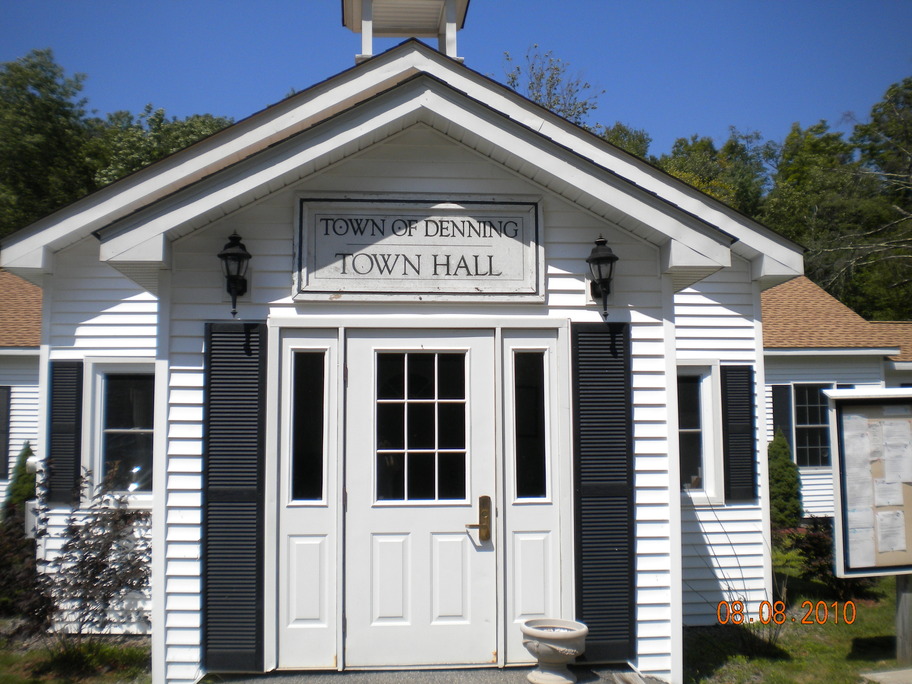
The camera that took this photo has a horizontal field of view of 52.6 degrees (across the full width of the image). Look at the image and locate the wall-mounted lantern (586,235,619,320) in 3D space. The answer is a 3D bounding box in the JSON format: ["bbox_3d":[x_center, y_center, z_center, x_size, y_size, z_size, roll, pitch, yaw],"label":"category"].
[{"bbox_3d":[0.884,-0.390,5.557,0.195,0.524,0.210,0,-4,-3],"label":"wall-mounted lantern"}]

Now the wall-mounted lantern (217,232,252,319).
[{"bbox_3d":[-1.300,-0.399,5.431,0.203,0.524,0.210,0,-4,-3],"label":"wall-mounted lantern"}]

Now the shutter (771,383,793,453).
[{"bbox_3d":[6.116,1.599,17.209,0.373,1.591,0.045,0,-4,-3],"label":"shutter"}]

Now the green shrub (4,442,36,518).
[{"bbox_3d":[-7.063,2.390,15.200,0.820,1.500,0.820,0,-4,-3],"label":"green shrub"}]

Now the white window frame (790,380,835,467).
[{"bbox_3d":[6.750,1.582,17.287,0.865,1.643,0.100,0,-4,-3],"label":"white window frame"}]

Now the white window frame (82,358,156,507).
[{"bbox_3d":[-2.761,0.779,7.910,0.867,1.276,0.100,0,-4,-3],"label":"white window frame"}]

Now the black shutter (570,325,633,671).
[{"bbox_3d":[0.891,0.901,5.553,0.365,2.040,0.040,0,-4,-3],"label":"black shutter"}]

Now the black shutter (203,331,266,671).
[{"bbox_3d":[-1.303,0.905,5.425,0.366,2.043,0.040,0,-4,-3],"label":"black shutter"}]

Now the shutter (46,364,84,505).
[{"bbox_3d":[-3.328,0.769,7.838,0.276,1.209,0.040,0,-4,-3],"label":"shutter"}]

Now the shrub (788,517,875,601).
[{"bbox_3d":[4.280,2.436,10.400,0.920,0.914,0.900,0,-4,-3],"label":"shrub"}]

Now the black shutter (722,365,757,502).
[{"bbox_3d":[2.523,0.807,8.177,0.286,1.208,0.040,0,-4,-3],"label":"black shutter"}]

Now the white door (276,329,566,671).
[{"bbox_3d":[-0.204,0.932,5.577,1.728,2.031,0.090,0,-4,-3],"label":"white door"}]

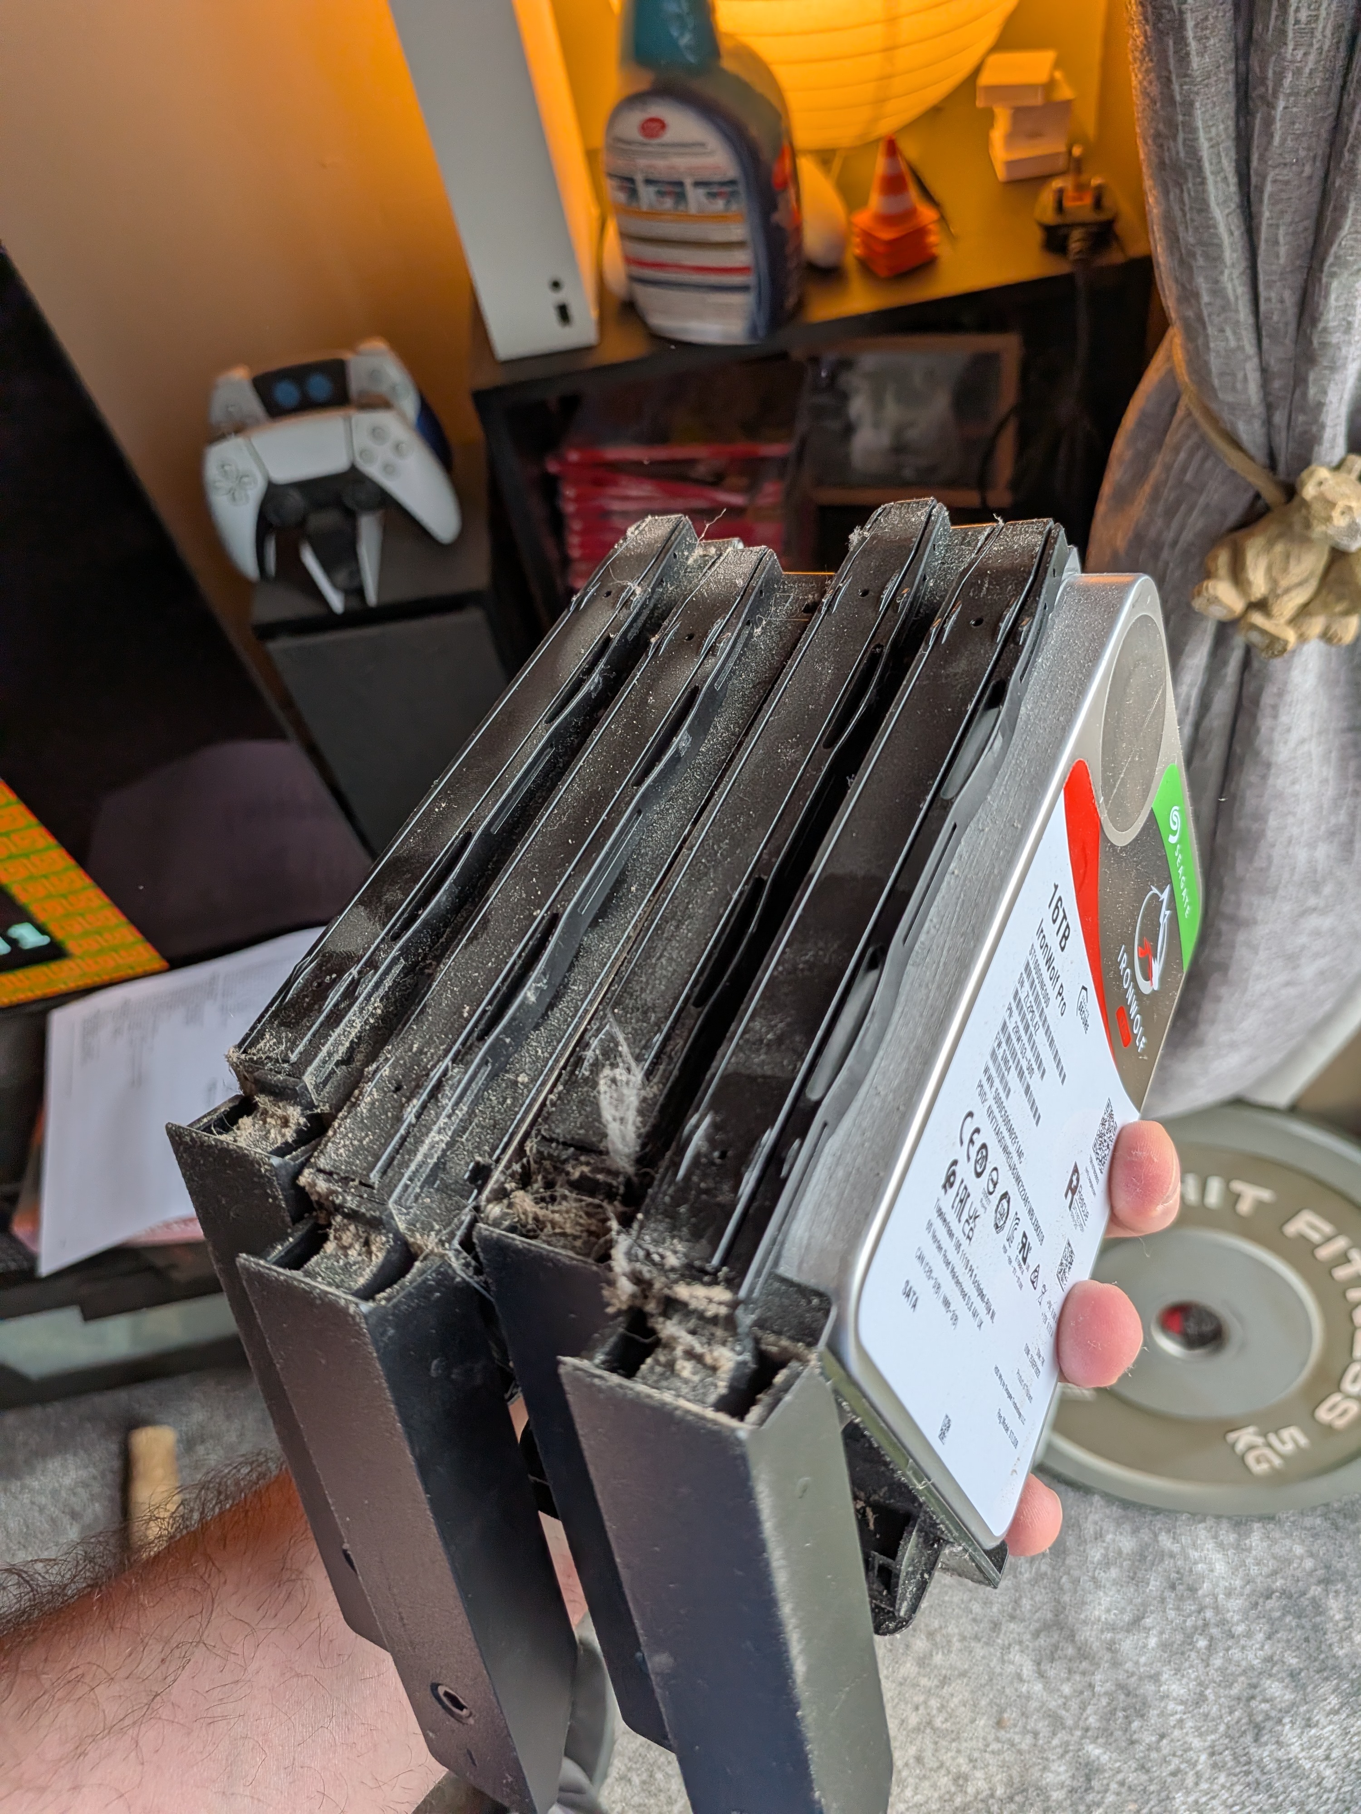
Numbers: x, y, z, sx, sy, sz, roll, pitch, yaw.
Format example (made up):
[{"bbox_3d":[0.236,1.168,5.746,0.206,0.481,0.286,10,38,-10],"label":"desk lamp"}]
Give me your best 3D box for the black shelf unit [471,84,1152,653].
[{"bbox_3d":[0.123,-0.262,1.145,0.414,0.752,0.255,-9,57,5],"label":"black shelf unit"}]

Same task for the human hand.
[{"bbox_3d":[0.022,0.119,0.290,0.180,0.062,0.105,-33,28,25],"label":"human hand"}]

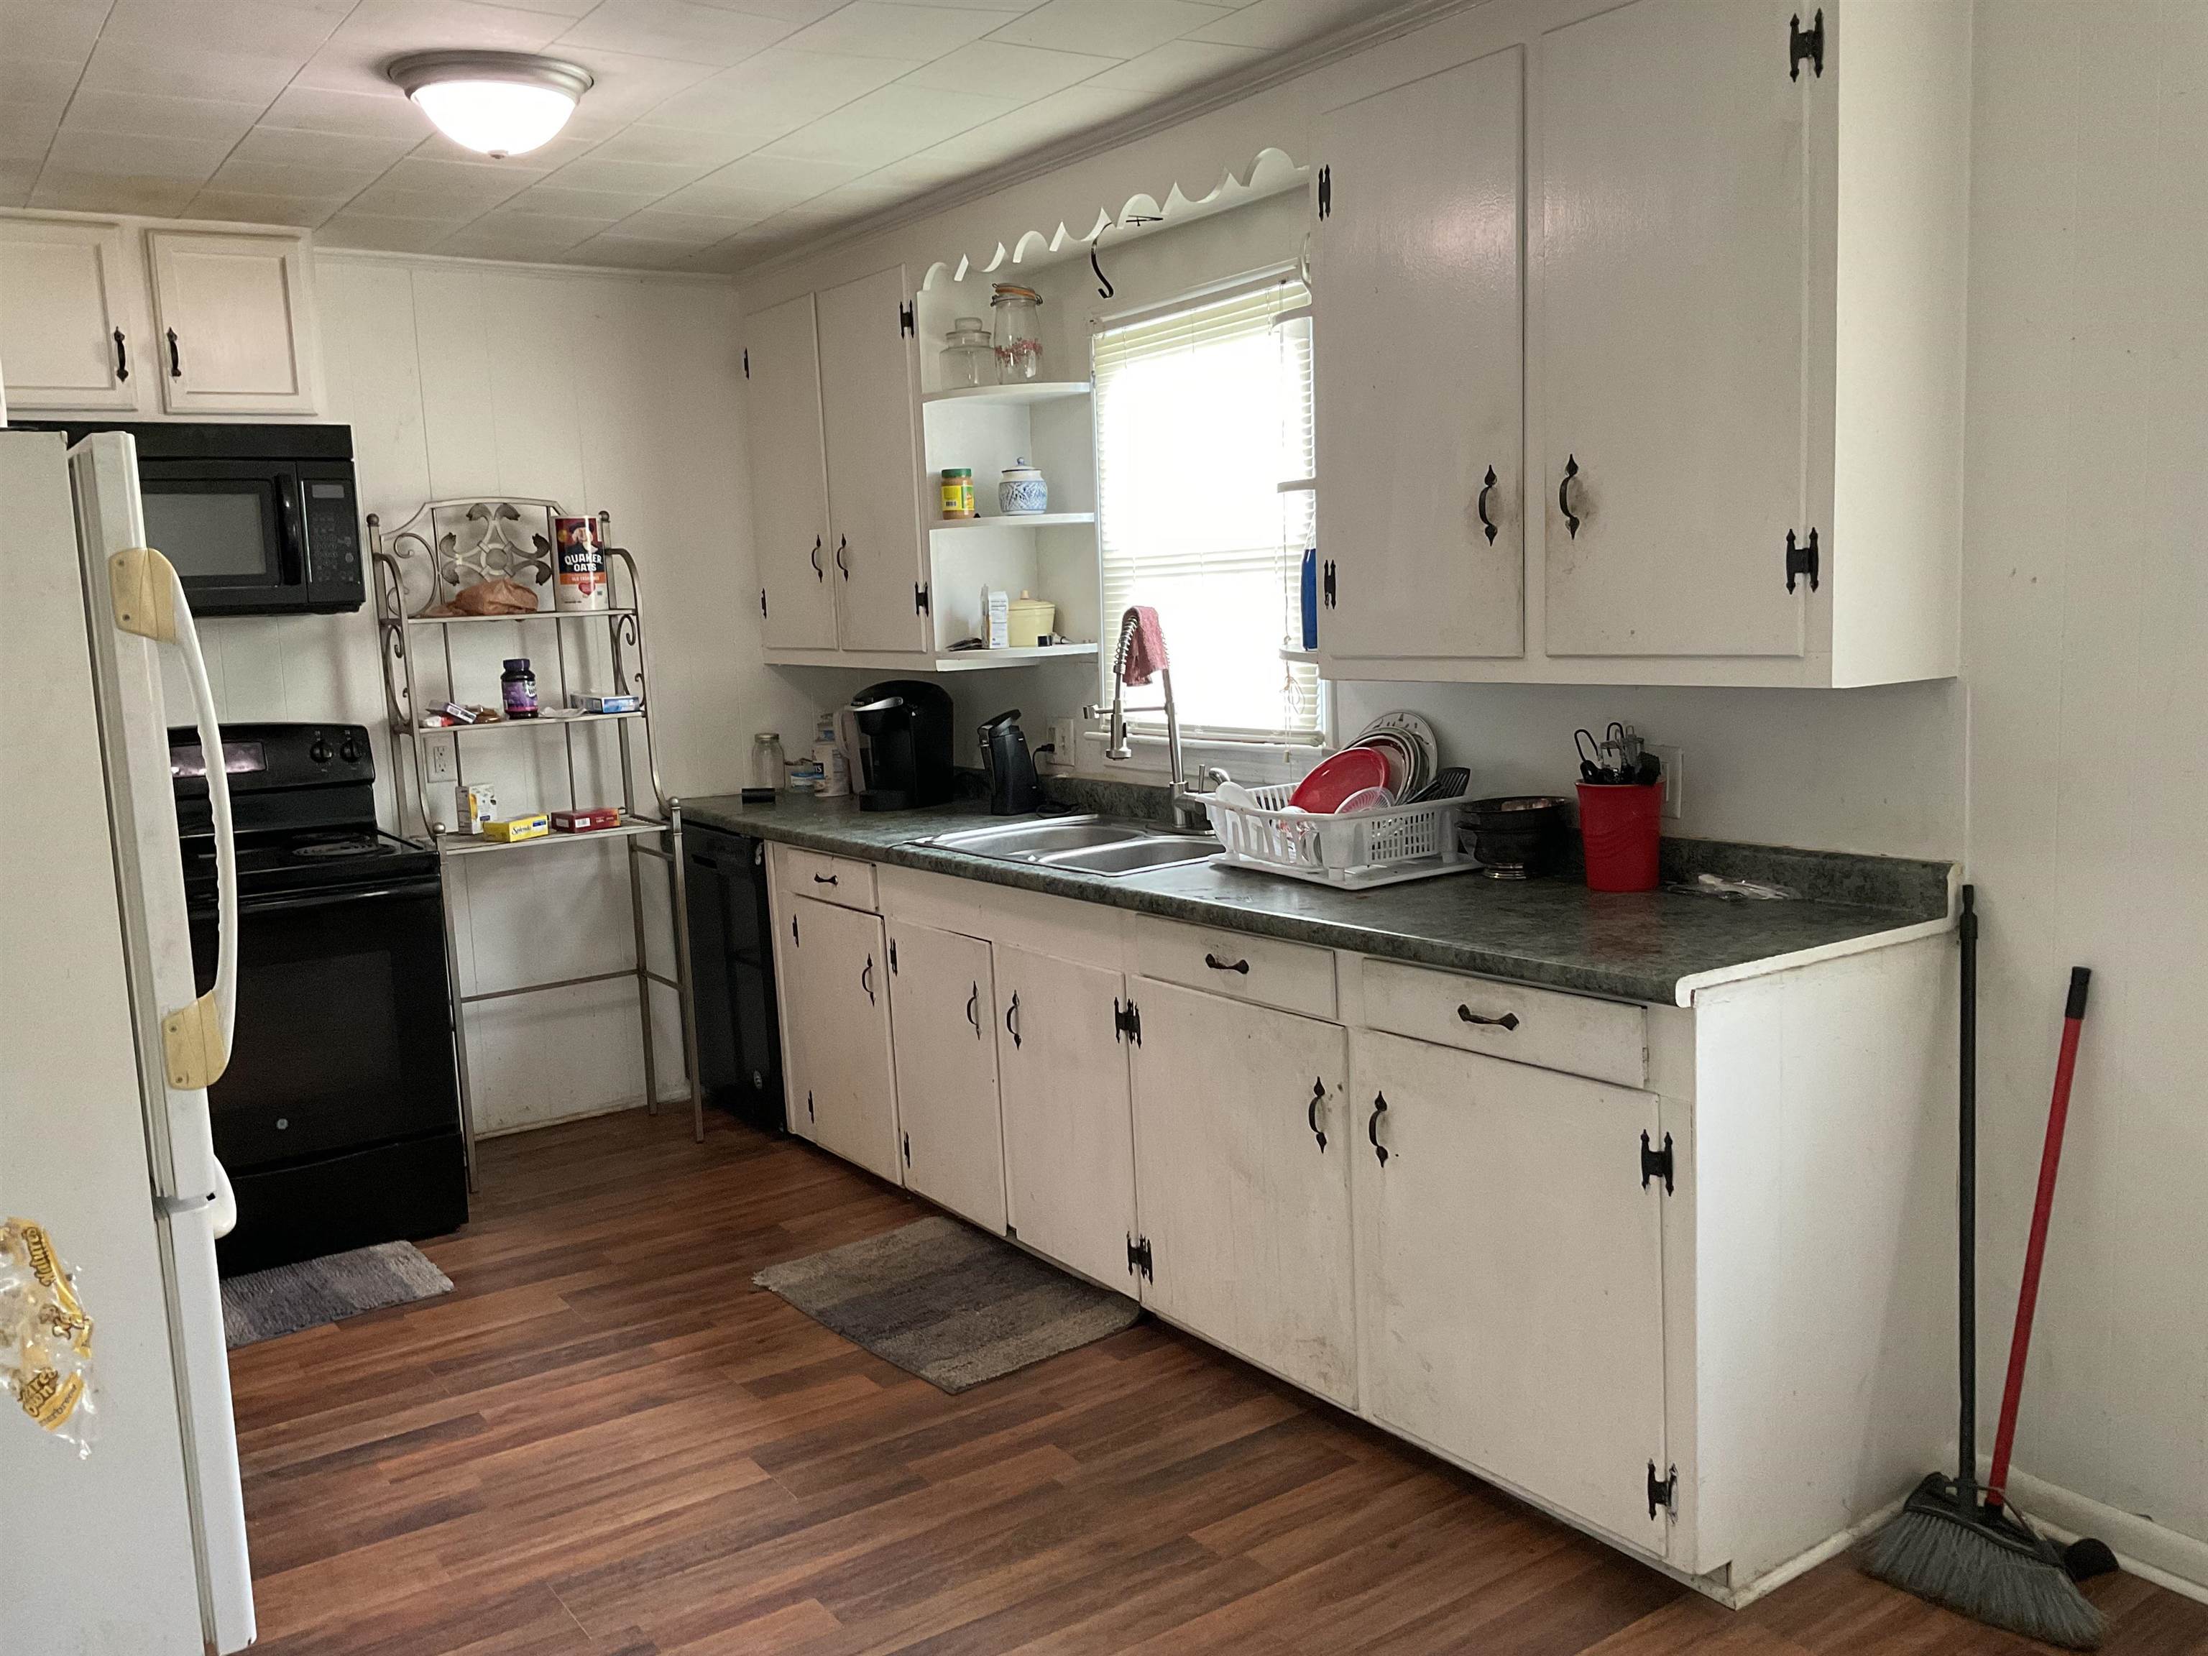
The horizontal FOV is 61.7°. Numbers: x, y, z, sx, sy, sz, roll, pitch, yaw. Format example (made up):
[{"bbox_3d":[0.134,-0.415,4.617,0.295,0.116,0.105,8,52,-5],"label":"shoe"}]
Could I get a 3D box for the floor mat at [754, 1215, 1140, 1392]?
[{"bbox_3d":[-0.328,0.958,3.792,0.491,0.017,0.775,-8,9,-35],"label":"floor mat"}]

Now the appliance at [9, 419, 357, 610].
[{"bbox_3d":[-2.181,-0.702,4.321,0.760,0.439,0.388,-8,9,-35],"label":"appliance"}]

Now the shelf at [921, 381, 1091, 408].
[{"bbox_3d":[-0.230,-1.021,4.355,0.320,0.026,0.253,-8,9,-35],"label":"shelf"}]

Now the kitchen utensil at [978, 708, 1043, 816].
[{"bbox_3d":[-0.237,-0.169,4.602,0.105,0.258,0.130,3,9,36],"label":"kitchen utensil"}]

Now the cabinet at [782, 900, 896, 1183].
[{"bbox_3d":[-0.448,0.470,4.631,0.500,0.639,0.533,-8,9,-35],"label":"cabinet"}]

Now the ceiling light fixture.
[{"bbox_3d":[-1.061,-1.244,3.216,0.354,0.151,0.354,-8,9,-35],"label":"ceiling light fixture"}]

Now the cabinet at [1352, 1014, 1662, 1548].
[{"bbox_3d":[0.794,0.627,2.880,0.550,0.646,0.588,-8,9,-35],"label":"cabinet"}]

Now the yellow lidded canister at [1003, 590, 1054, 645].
[{"bbox_3d":[-0.188,-0.506,4.479,0.135,0.135,0.135,-2,7,0],"label":"yellow lidded canister"}]

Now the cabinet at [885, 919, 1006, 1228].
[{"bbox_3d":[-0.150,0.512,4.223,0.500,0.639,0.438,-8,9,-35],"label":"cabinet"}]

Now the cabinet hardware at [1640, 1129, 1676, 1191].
[{"bbox_3d":[0.757,0.458,2.527,0.014,0.090,0.054,-8,9,-35],"label":"cabinet hardware"}]

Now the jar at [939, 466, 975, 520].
[{"bbox_3d":[-0.356,-0.813,4.479,0.084,0.130,0.084,-2,8,0],"label":"jar"}]

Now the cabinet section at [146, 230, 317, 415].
[{"bbox_3d":[-2.170,-1.222,4.566,0.354,0.428,0.305,-7,8,-34],"label":"cabinet section"}]

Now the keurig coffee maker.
[{"bbox_3d":[-0.506,-0.220,4.823,0.175,0.325,0.250,2,9,29],"label":"keurig coffee maker"}]

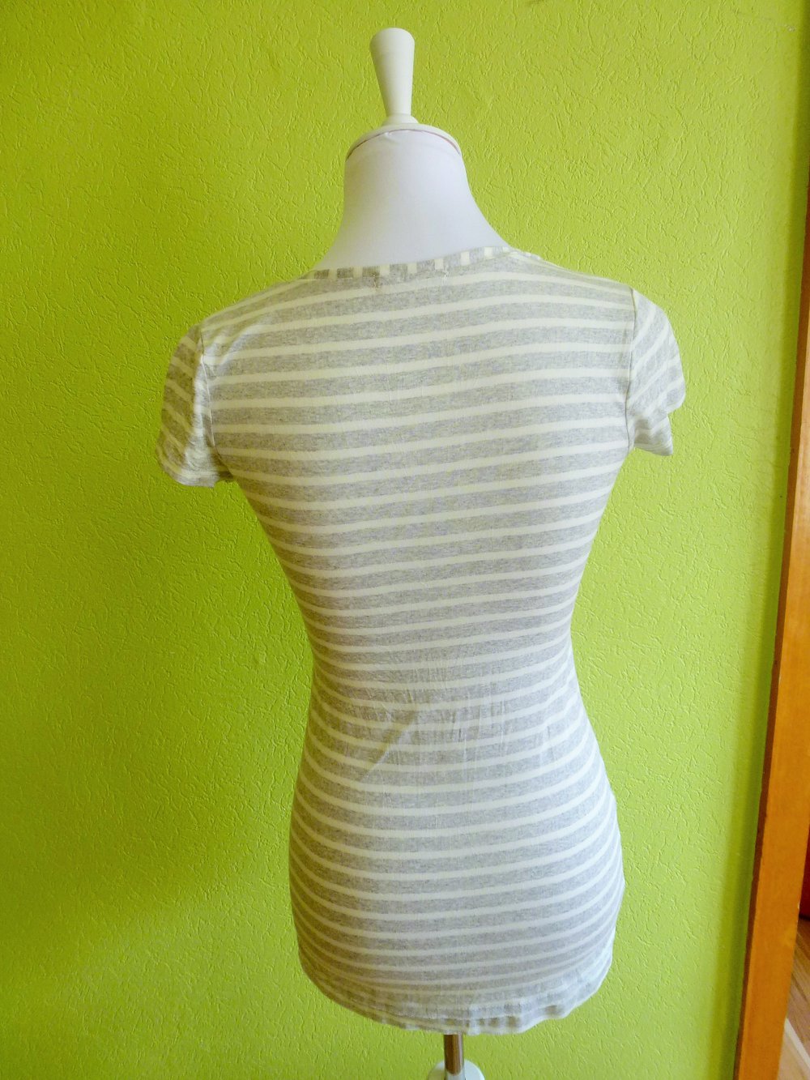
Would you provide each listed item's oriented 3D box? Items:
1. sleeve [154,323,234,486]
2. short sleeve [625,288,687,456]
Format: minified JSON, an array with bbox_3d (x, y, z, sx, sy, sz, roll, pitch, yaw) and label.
[{"bbox_3d":[-0.184,-0.123,0.700,0.073,0.146,0.110,-3,15,0],"label":"sleeve"},{"bbox_3d":[0.221,-0.153,0.700,0.062,0.148,0.110,-3,15,0],"label":"short sleeve"}]

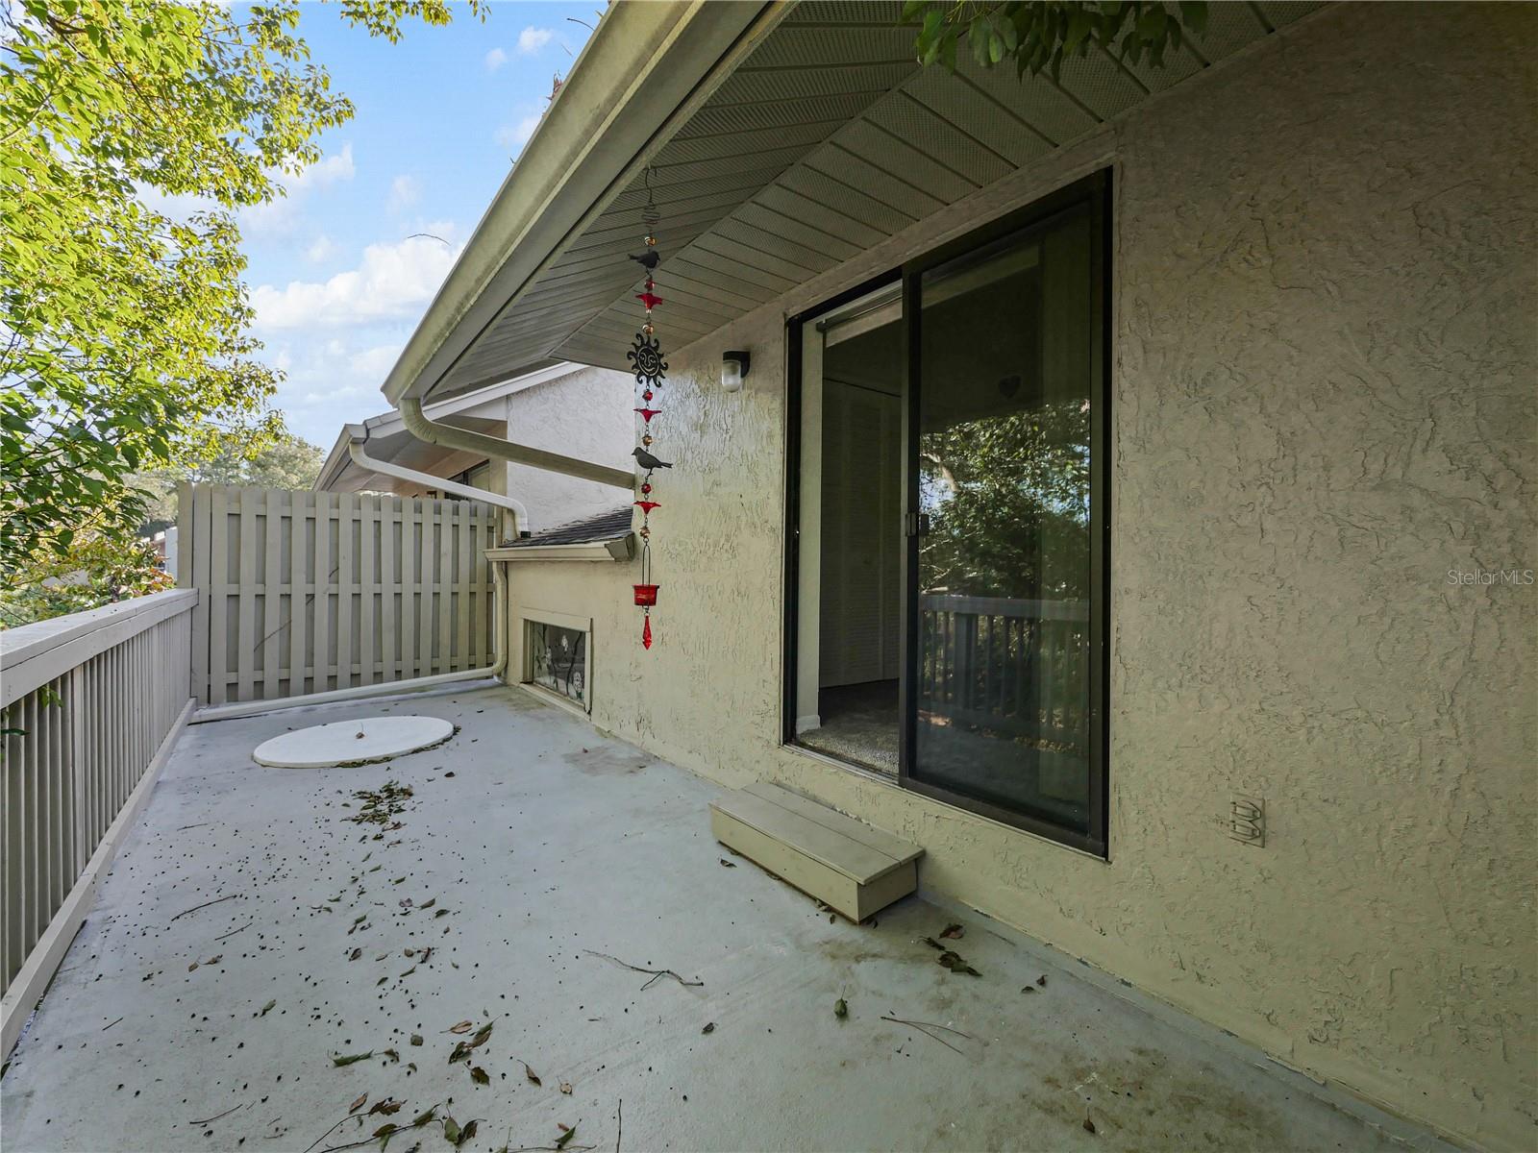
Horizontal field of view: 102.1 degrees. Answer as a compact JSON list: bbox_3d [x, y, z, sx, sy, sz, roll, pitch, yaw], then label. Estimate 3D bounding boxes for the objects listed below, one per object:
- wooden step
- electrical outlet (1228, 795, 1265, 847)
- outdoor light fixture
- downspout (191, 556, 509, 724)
[{"bbox_3d":[0.165,1.097,2.546,0.375,0.160,0.920,0,1,-39],"label":"wooden step"},{"bbox_3d":[1.200,0.611,1.560,0.020,0.114,0.071,0,1,-39],"label":"electrical outlet"},{"bbox_3d":[-0.170,-1.025,3.144,0.130,0.207,0.102,0,1,-39],"label":"outdoor light fixture"},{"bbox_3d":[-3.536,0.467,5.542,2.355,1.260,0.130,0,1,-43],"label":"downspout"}]

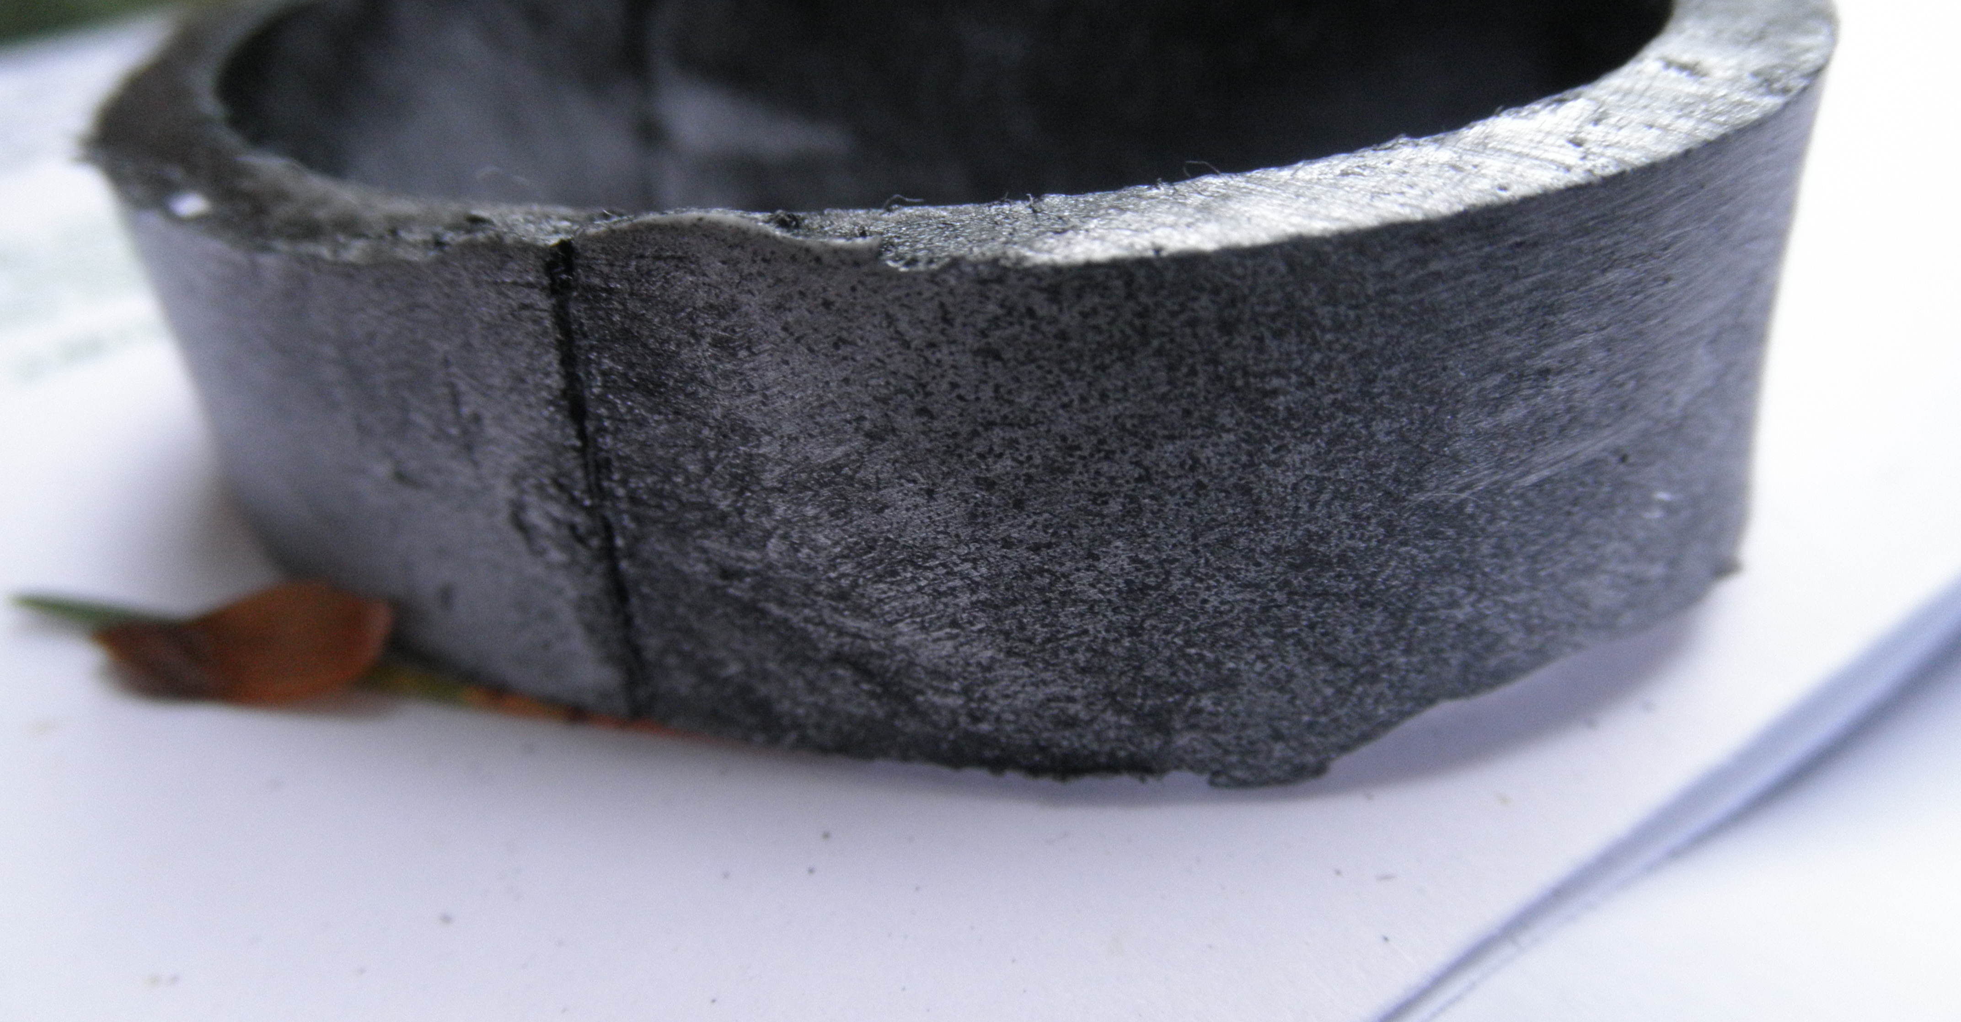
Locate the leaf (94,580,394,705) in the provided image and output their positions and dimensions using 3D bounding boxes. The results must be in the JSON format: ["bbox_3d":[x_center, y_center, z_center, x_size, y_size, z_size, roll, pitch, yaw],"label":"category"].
[{"bbox_3d":[-0.027,0.005,0.058,0.010,0.003,0.004,2,28,-6],"label":"leaf"}]

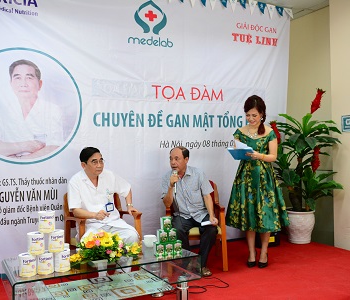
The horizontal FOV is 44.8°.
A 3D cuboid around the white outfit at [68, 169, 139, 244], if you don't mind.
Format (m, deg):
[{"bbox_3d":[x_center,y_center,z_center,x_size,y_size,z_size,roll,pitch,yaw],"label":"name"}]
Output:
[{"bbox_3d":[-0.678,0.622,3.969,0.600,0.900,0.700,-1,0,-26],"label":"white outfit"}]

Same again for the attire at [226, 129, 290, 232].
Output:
[{"bbox_3d":[0.856,0.284,4.309,0.640,1.000,0.560,-1,0,14],"label":"attire"}]

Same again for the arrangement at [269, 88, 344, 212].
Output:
[{"bbox_3d":[1.565,0.003,5.140,0.860,1.460,0.800,-1,0,17],"label":"arrangement"}]

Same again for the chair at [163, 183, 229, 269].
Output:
[{"bbox_3d":[0.214,0.757,4.428,0.580,0.860,0.620,-1,0,0],"label":"chair"}]

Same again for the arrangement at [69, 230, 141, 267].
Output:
[{"bbox_3d":[-0.478,0.656,2.898,0.480,0.205,0.280,-1,0,-26],"label":"arrangement"}]

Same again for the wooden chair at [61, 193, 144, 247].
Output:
[{"bbox_3d":[-0.701,0.773,4.058,0.580,0.860,0.620,-1,0,-28],"label":"wooden chair"}]

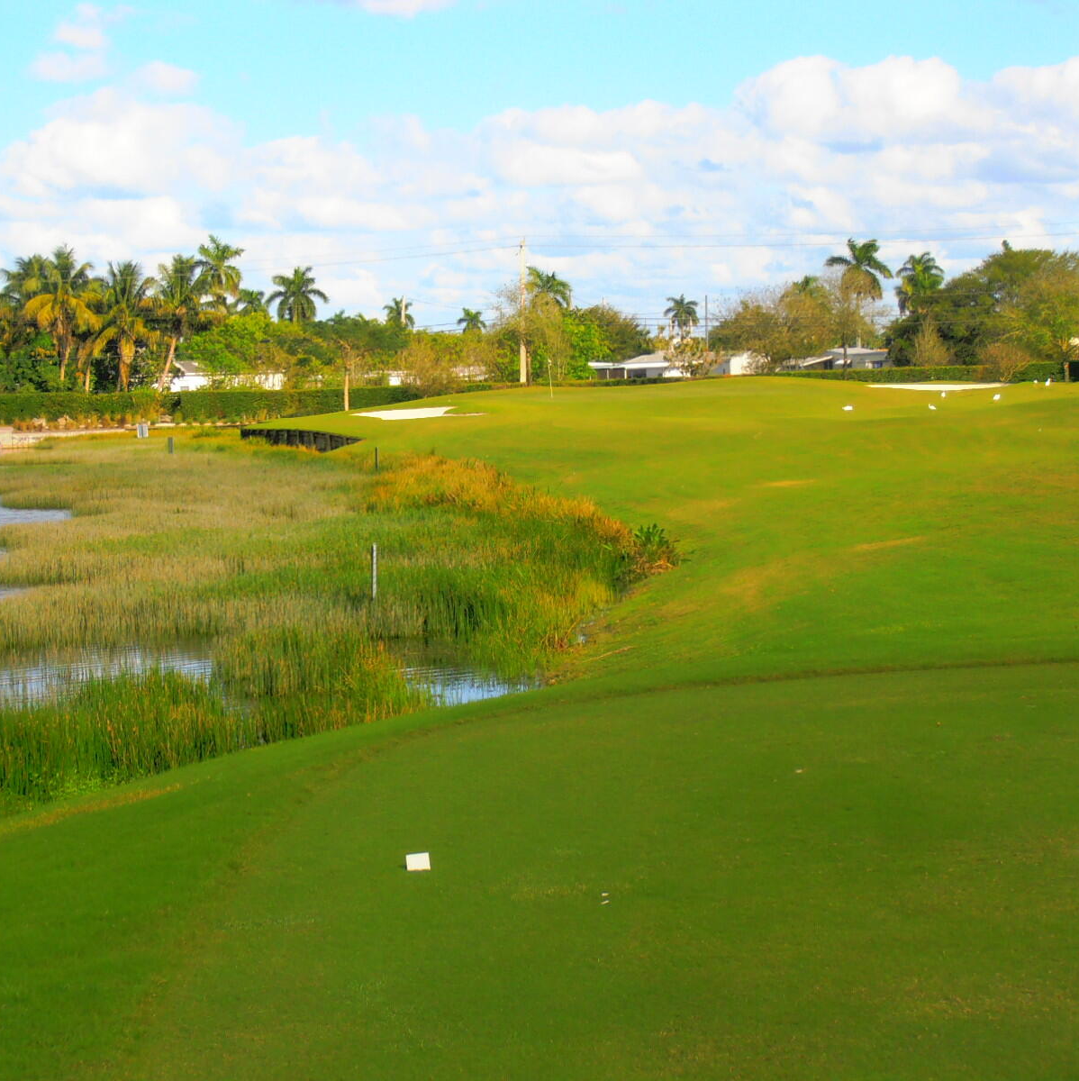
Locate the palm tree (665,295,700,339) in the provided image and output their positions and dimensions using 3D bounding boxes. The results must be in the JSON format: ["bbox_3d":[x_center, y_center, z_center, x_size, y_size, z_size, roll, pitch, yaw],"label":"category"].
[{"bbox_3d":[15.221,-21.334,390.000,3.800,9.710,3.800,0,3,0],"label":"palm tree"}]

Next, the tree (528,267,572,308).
[{"bbox_3d":[0.738,-18.291,320.000,4.300,11.110,4.300,0,3,0],"label":"tree"}]

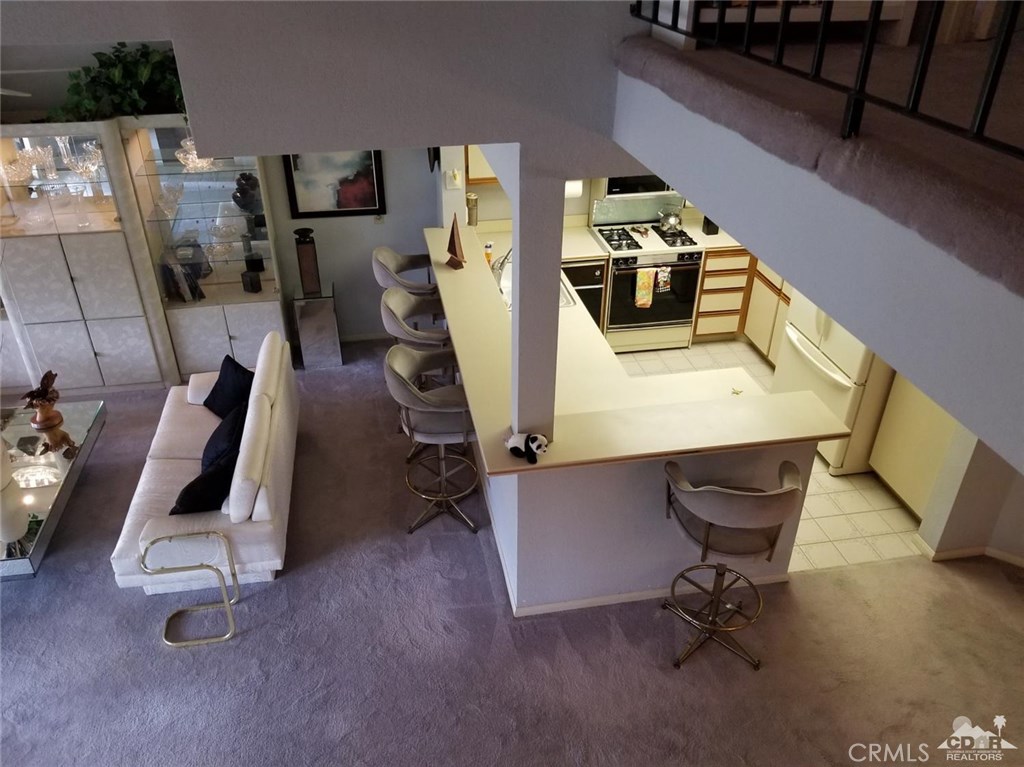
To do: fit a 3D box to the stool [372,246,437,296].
[{"bbox_3d":[-0.688,-0.441,5.736,0.560,1.060,0.600,-3,30,-7],"label":"stool"}]

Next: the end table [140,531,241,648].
[{"bbox_3d":[-1.562,1.009,3.783,0.370,0.500,0.290,-5,31,-9],"label":"end table"}]

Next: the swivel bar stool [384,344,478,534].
[{"bbox_3d":[-0.411,0.315,4.435,0.560,1.060,0.600,-3,30,-6],"label":"swivel bar stool"}]

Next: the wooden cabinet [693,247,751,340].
[{"bbox_3d":[1.716,-0.871,6.668,0.460,0.900,0.600,-5,31,-9],"label":"wooden cabinet"}]

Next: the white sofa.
[{"bbox_3d":[-1.767,0.407,4.600,0.820,0.720,1.740,-5,31,-9],"label":"white sofa"}]

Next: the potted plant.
[{"bbox_3d":[-2.552,-2.020,5.128,0.950,0.470,0.450,-5,31,-9],"label":"potted plant"}]

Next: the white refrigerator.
[{"bbox_3d":[2.389,-0.396,4.999,0.830,1.760,0.870,-5,31,-9],"label":"white refrigerator"}]

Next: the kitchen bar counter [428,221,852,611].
[{"bbox_3d":[0.437,-0.037,5.034,1.690,1.080,3.250,-5,31,-9],"label":"kitchen bar counter"}]

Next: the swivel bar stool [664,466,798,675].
[{"bbox_3d":[0.984,0.816,3.588,0.620,1.060,0.560,1,30,1],"label":"swivel bar stool"}]

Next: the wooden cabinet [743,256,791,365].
[{"bbox_3d":[2.362,-0.535,6.095,0.600,0.900,0.920,-5,31,-9],"label":"wooden cabinet"}]

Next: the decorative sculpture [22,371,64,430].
[{"bbox_3d":[-2.880,0.088,4.708,0.220,0.350,0.200,-5,31,-9],"label":"decorative sculpture"}]

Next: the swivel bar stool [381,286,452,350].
[{"bbox_3d":[-0.541,-0.066,5.092,0.560,1.060,0.600,-3,30,-7],"label":"swivel bar stool"}]

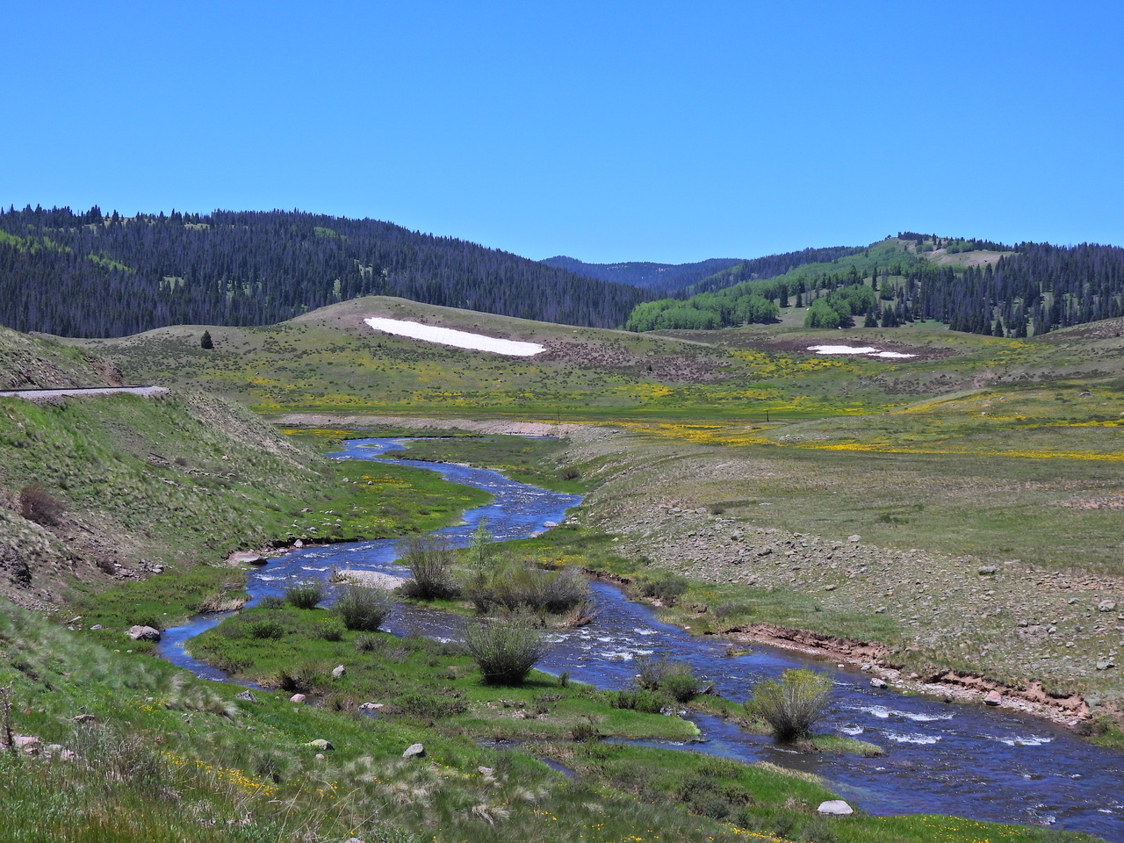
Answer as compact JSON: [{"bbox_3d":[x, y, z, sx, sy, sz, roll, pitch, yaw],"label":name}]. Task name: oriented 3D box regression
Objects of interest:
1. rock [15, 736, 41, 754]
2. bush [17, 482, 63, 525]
[{"bbox_3d":[-8.079,4.892,27.000,0.400,0.250,0.330,0,2,0],"label":"rock"},{"bbox_3d":[-26.557,4.184,91.000,2.250,2.100,2.100,0,2,0],"label":"bush"}]

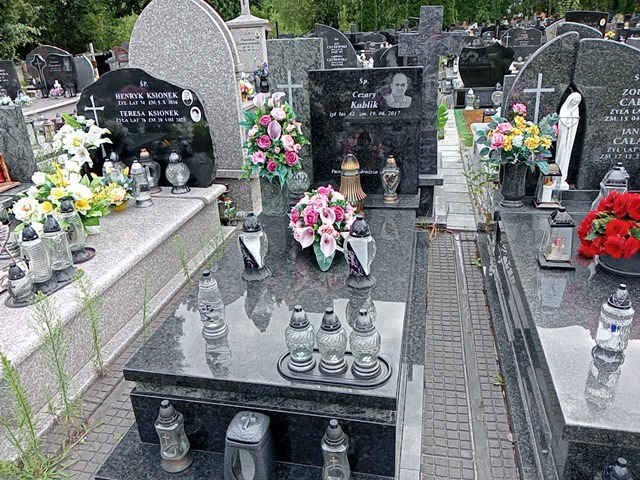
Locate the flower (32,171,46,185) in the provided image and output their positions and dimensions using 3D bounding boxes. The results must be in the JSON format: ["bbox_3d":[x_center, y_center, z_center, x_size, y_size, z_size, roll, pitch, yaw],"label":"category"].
[{"bbox_3d":[-1.546,-0.345,2.854,0.075,0.075,0.070,-4,22,-5],"label":"flower"}]

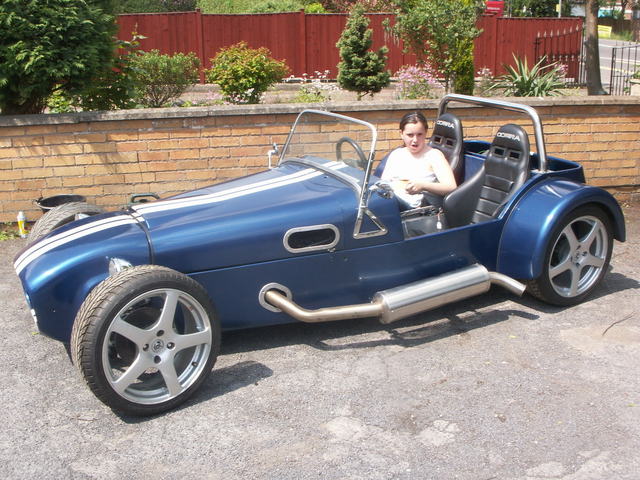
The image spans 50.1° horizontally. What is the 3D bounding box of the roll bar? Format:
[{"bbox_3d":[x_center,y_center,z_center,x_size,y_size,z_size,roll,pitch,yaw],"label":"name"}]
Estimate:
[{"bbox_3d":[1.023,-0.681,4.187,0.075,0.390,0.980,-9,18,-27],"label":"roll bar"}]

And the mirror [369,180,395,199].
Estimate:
[{"bbox_3d":[0.298,-0.244,3.310,0.090,0.085,0.110,-15,21,-41],"label":"mirror"}]

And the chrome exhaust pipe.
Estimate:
[{"bbox_3d":[0.414,0.259,3.394,1.450,0.250,0.220,-9,18,-27],"label":"chrome exhaust pipe"}]

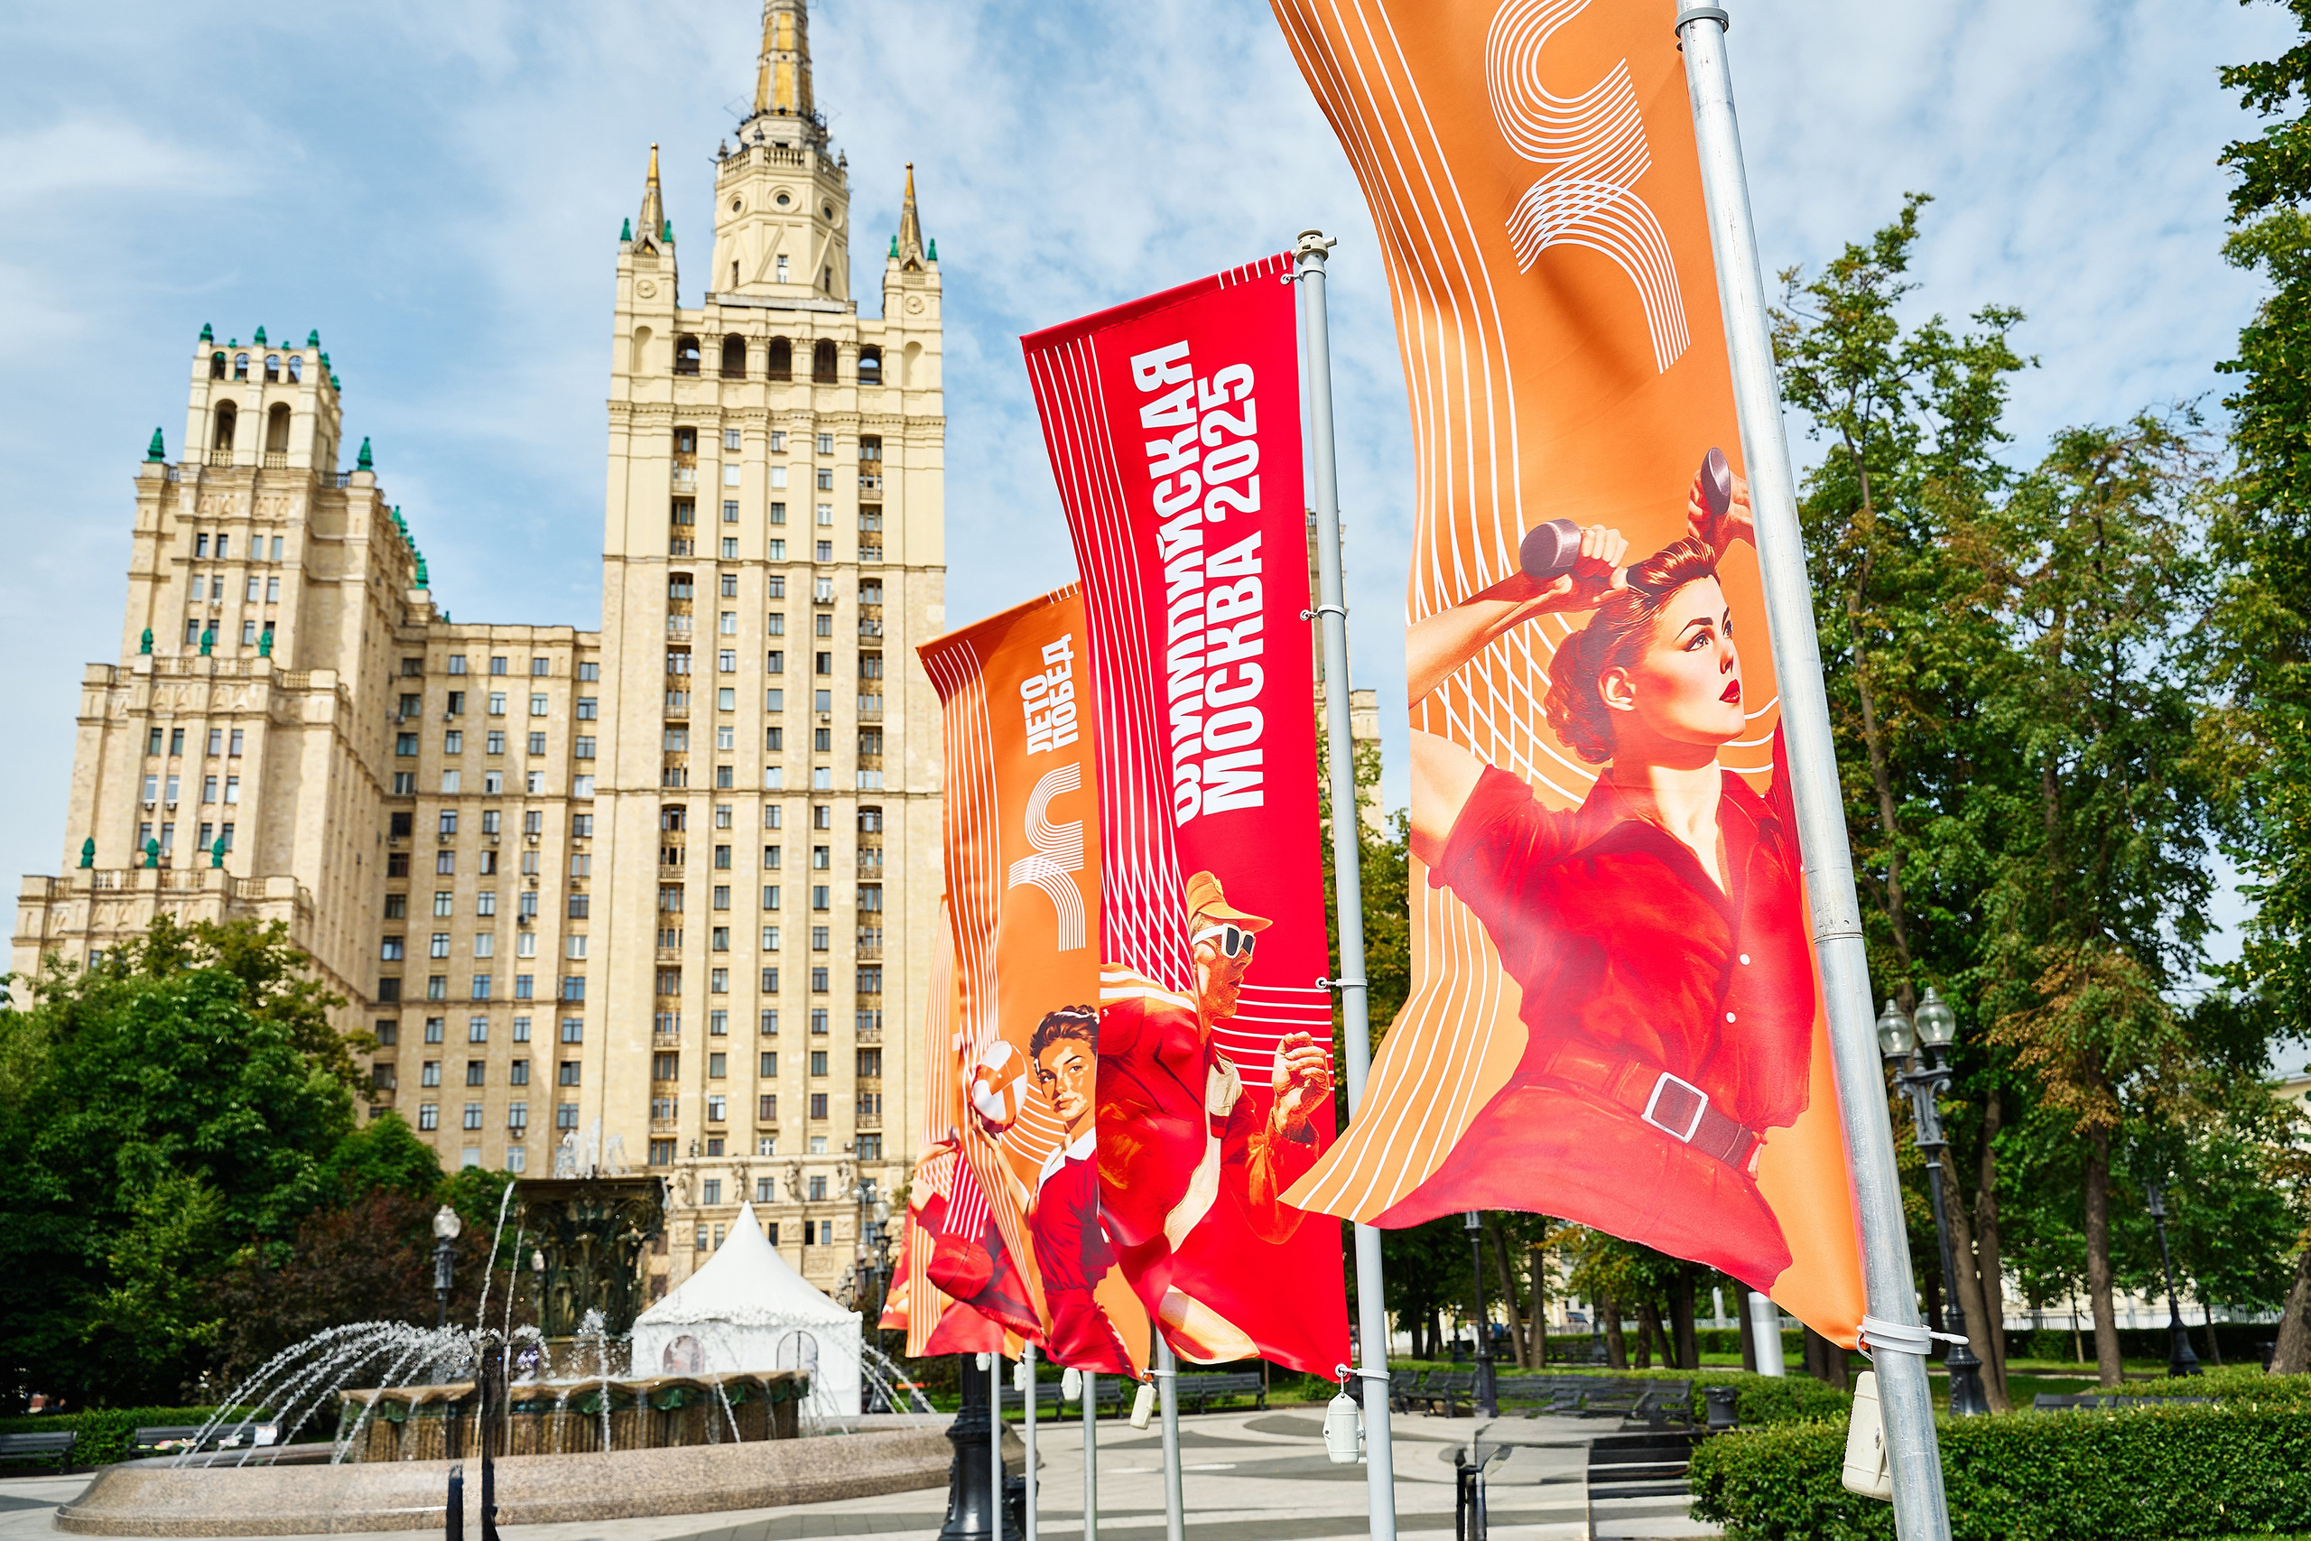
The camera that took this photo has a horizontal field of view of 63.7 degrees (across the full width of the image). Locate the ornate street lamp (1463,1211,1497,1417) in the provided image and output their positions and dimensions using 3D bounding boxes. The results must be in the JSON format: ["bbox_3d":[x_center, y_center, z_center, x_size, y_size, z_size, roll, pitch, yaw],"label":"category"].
[{"bbox_3d":[5.886,9.249,34.330,0.600,5.100,0.950,7,-19,-27],"label":"ornate street lamp"}]

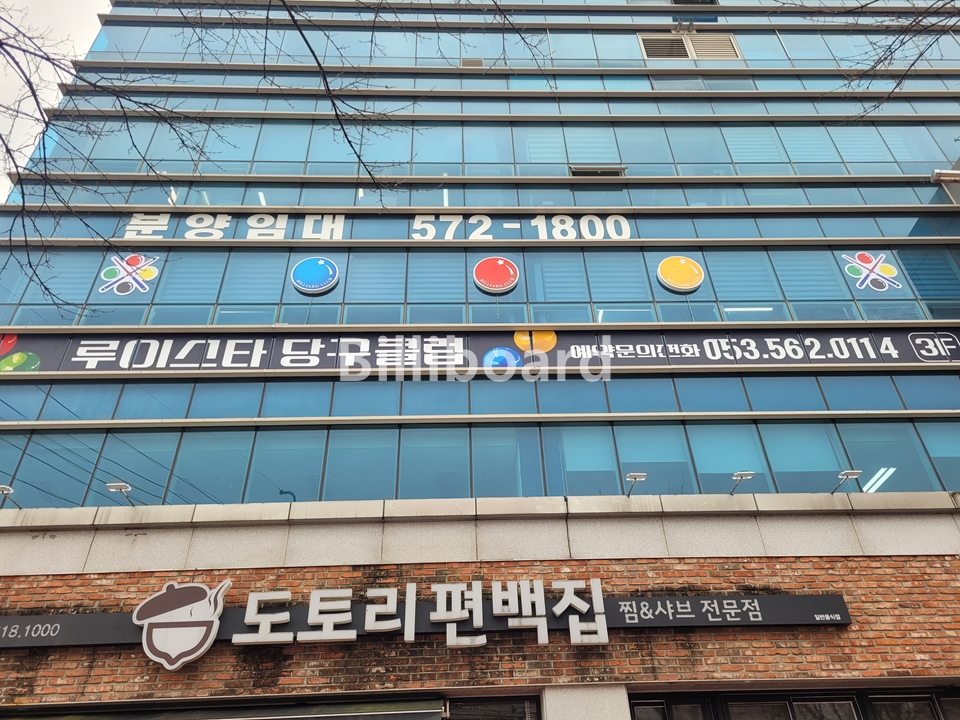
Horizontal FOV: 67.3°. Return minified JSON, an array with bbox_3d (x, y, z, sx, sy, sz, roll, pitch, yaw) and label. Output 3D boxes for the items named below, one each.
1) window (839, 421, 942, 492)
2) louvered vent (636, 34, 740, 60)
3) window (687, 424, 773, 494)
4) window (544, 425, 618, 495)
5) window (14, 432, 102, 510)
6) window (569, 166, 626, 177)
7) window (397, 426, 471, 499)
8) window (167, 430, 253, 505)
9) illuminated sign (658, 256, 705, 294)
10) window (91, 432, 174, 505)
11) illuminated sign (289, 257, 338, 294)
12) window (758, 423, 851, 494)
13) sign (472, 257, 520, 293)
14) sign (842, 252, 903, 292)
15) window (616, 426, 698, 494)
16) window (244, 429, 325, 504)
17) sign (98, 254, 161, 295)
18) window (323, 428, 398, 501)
[{"bbox_3d":[5.641,1.301,9.946,1.126,1.199,0.100,-1,-38,-2],"label":"window"},{"bbox_3d":[4.867,-7.328,16.828,2.275,1.105,0.100,0,-38,-2],"label":"louvered vent"},{"bbox_3d":[3.411,1.321,9.849,1.035,1.199,0.100,-1,-38,-2],"label":"window"},{"bbox_3d":[1.362,1.339,9.760,1.023,1.199,0.100,-1,-38,-2],"label":"window"},{"bbox_3d":[-5.736,1.479,9.797,1.008,1.153,0.080,0,-38,-2],"label":"window"},{"bbox_3d":[2.252,-3.657,13.923,1.046,0.402,0.140,0,-38,-2],"label":"window"},{"bbox_3d":[-0.614,1.417,10.002,1.005,1.153,0.080,0,-38,-2],"label":"window"},{"bbox_3d":[-3.656,1.450,9.879,1.007,1.153,0.080,0,-38,-2],"label":"window"},{"bbox_3d":[3.280,-1.395,11.815,0.781,0.758,0.100,-1,-38,-2],"label":"illuminated sign"},{"bbox_3d":[-4.539,1.390,9.504,1.007,1.199,0.100,-1,-38,-2],"label":"window"},{"bbox_3d":[-2.741,-1.430,11.994,0.774,0.800,0.110,0,-38,-2],"label":"illuminated sign"},{"bbox_3d":[4.645,1.383,10.215,1.138,1.153,0.080,0,-38,-2],"label":"window"},{"bbox_3d":[0.264,-1.366,11.682,0.741,0.755,0.100,-1,-38,-2],"label":"sign"},{"bbox_3d":[6.760,-1.537,12.449,0.875,0.919,0.060,0,-38,-2],"label":"sign"},{"bbox_3d":[2.384,1.330,9.804,1.022,1.199,0.100,-1,-38,-2],"label":"window"},{"bbox_3d":[-2.553,1.373,9.590,0.986,1.199,0.100,-1,-38,-2],"label":"window"},{"bbox_3d":[-5.600,-1.360,11.538,0.898,0.917,0.070,-1,-38,-2],"label":"sign"},{"bbox_3d":[-1.621,1.427,9.961,1.005,1.153,0.080,0,-38,-2],"label":"window"}]

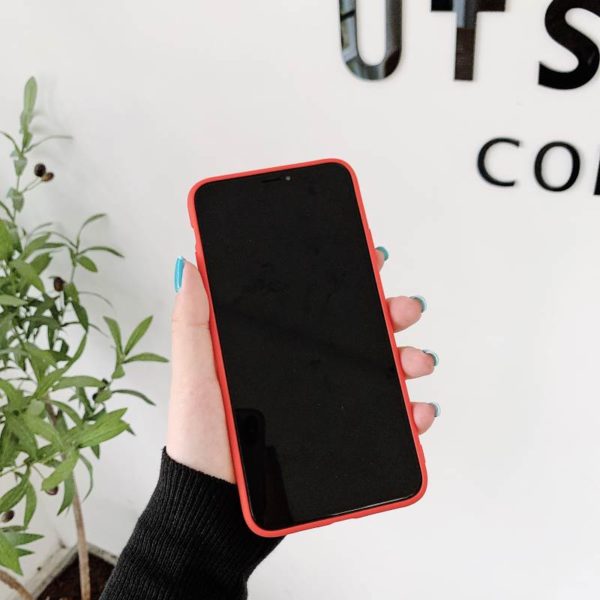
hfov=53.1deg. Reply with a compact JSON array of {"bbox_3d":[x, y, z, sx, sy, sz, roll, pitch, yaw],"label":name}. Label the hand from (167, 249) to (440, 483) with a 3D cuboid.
[{"bbox_3d":[0.005,0.030,0.284,0.122,0.108,0.068,0,-11,-7],"label":"hand"}]

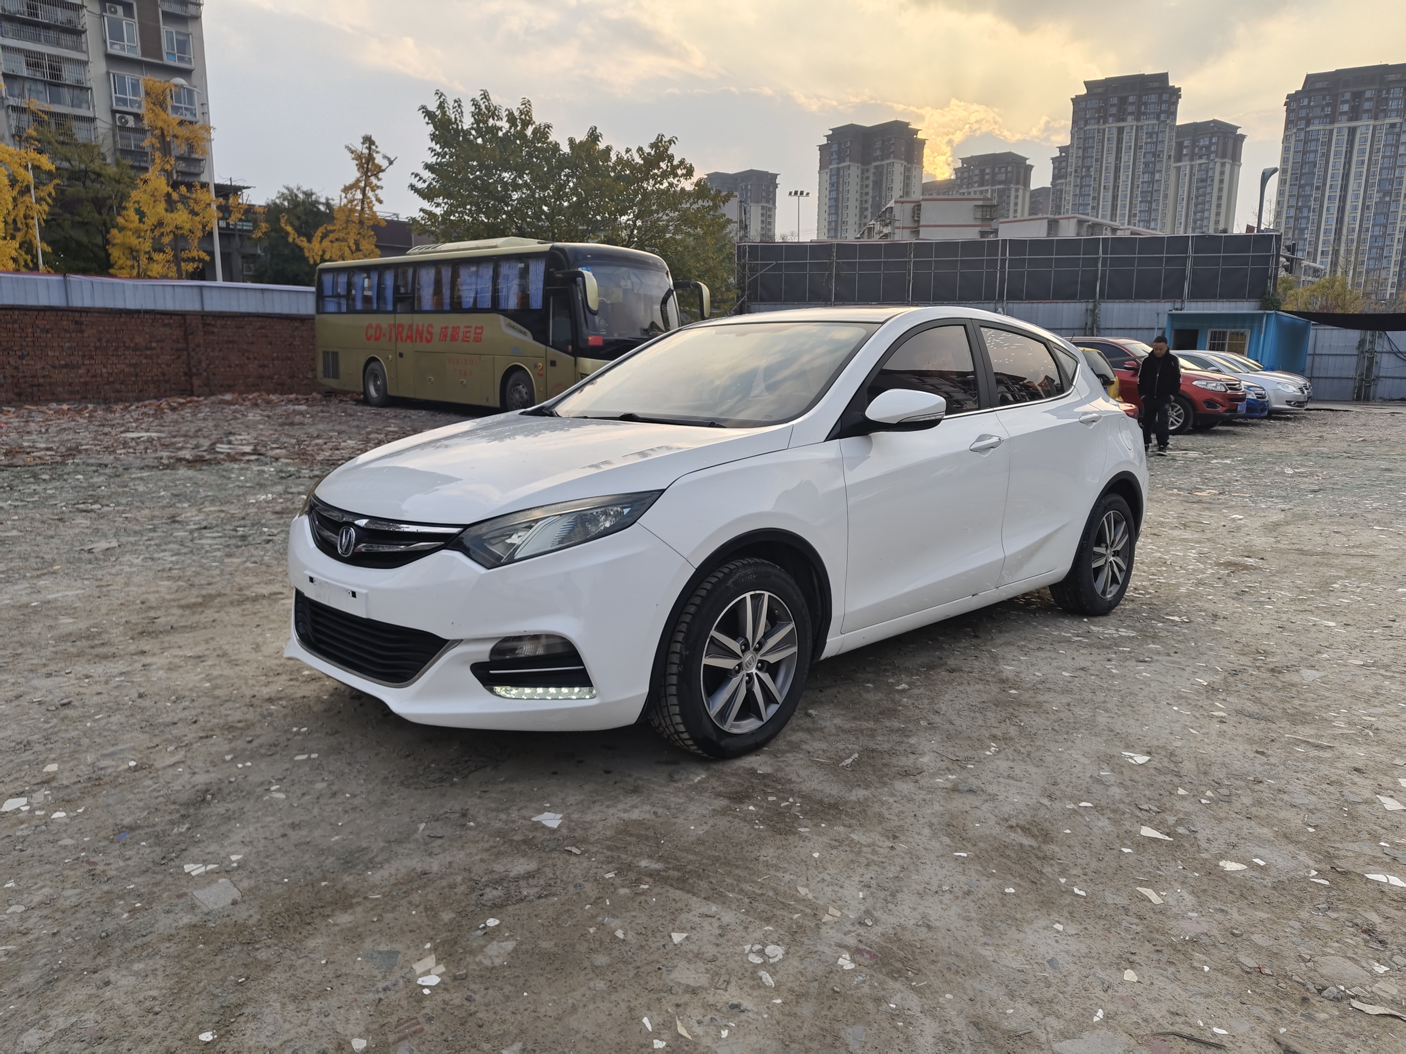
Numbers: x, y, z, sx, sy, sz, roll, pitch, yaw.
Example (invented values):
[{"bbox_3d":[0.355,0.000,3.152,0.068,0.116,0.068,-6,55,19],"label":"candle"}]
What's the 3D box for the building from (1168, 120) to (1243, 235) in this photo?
[{"bbox_3d":[192.819,-112.446,378.486,25.000,90.034,28.000,-8,14,-39],"label":"building"}]

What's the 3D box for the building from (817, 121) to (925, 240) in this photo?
[{"bbox_3d":[66.509,-115.335,380.022,28.900,92.000,31.300,-8,14,-39],"label":"building"}]

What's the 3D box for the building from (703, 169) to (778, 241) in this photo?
[{"bbox_3d":[18.886,-126.701,455.012,30.000,83.819,20.000,11,15,43],"label":"building"}]

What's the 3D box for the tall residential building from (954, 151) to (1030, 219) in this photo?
[{"bbox_3d":[129.920,-122.799,430.939,28.000,88.835,24.000,10,14,40],"label":"tall residential building"}]

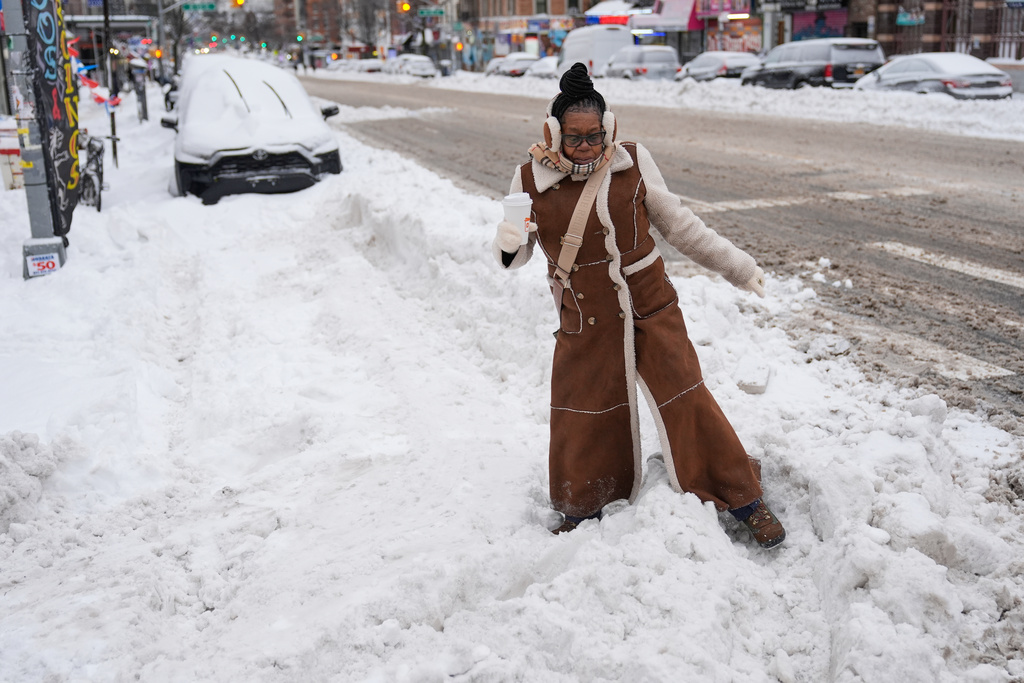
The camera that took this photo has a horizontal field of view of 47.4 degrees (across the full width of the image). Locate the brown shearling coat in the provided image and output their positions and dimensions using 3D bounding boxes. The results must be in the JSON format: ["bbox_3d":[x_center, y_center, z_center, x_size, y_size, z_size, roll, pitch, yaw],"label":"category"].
[{"bbox_3d":[0.385,-0.035,3.890,0.860,1.270,0.500,1,15,8],"label":"brown shearling coat"}]

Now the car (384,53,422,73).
[{"bbox_3d":[-8.885,-22.473,95.704,1.800,1.550,4.700,-5,14,-15],"label":"car"}]

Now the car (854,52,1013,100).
[{"bbox_3d":[11.268,-7.018,31.485,1.820,1.470,4.750,-5,15,-15],"label":"car"}]

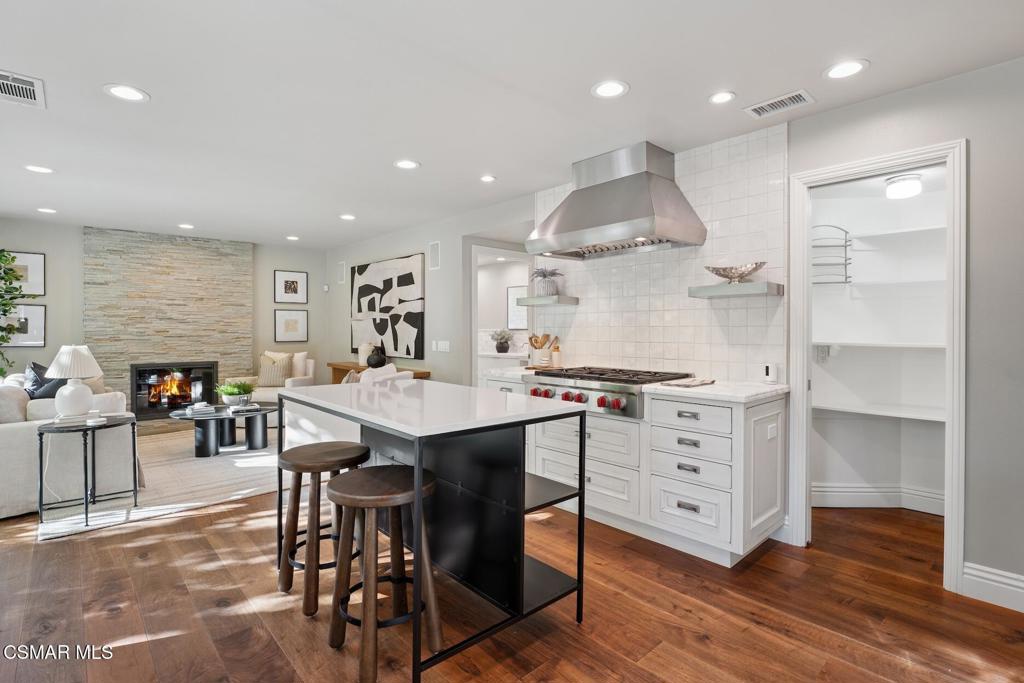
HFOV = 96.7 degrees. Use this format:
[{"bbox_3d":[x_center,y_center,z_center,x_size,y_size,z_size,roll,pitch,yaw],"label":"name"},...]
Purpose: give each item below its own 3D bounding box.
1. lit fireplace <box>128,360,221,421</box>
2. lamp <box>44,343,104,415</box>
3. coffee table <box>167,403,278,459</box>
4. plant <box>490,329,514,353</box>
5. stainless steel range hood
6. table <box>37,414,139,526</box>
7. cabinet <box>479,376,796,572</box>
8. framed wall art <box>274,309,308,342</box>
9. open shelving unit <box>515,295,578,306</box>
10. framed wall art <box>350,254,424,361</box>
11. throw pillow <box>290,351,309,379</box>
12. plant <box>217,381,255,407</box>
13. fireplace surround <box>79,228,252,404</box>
[{"bbox_3d":[-4.486,0.647,6.084,0.921,0.718,0.300,-2,3,-38],"label":"lit fireplace"},{"bbox_3d":[-3.411,0.306,3.544,0.345,0.561,0.345,0,2,0],"label":"lamp"},{"bbox_3d":[-2.911,0.891,4.687,0.970,0.410,0.970,-1,2,-43],"label":"coffee table"},{"bbox_3d":[-0.123,-0.001,5.885,0.290,0.300,0.290,0,2,0],"label":"plant"},{"bbox_3d":[0.700,-0.964,3.165,0.614,0.649,1.028,-2,3,-43],"label":"stainless steel range hood"},{"bbox_3d":[-2.760,0.824,2.979,0.500,0.620,0.500,-1,2,-43],"label":"table"},{"bbox_3d":[0.668,0.703,3.187,0.660,0.915,2.040,-1,2,-43],"label":"cabinet"},{"bbox_3d":[-3.319,-0.230,6.865,0.462,0.484,0.035,-2,3,-38],"label":"framed wall art"},{"bbox_3d":[0.297,-0.330,3.864,0.250,0.070,0.475,-1,2,-43],"label":"open shelving unit"},{"bbox_3d":[-1.706,-0.435,6.084,0.045,1.260,1.830,-1,2,-45],"label":"framed wall art"},{"bbox_3d":[-2.898,0.350,6.120,0.450,0.450,0.160,1,-11,20],"label":"throw pillow"},{"bbox_3d":[-3.180,0.592,5.234,0.400,0.270,0.400,0,2,0],"label":"plant"},{"bbox_3d":[-4.429,-0.140,6.051,1.768,2.479,0.180,-2,3,-38],"label":"fireplace surround"}]

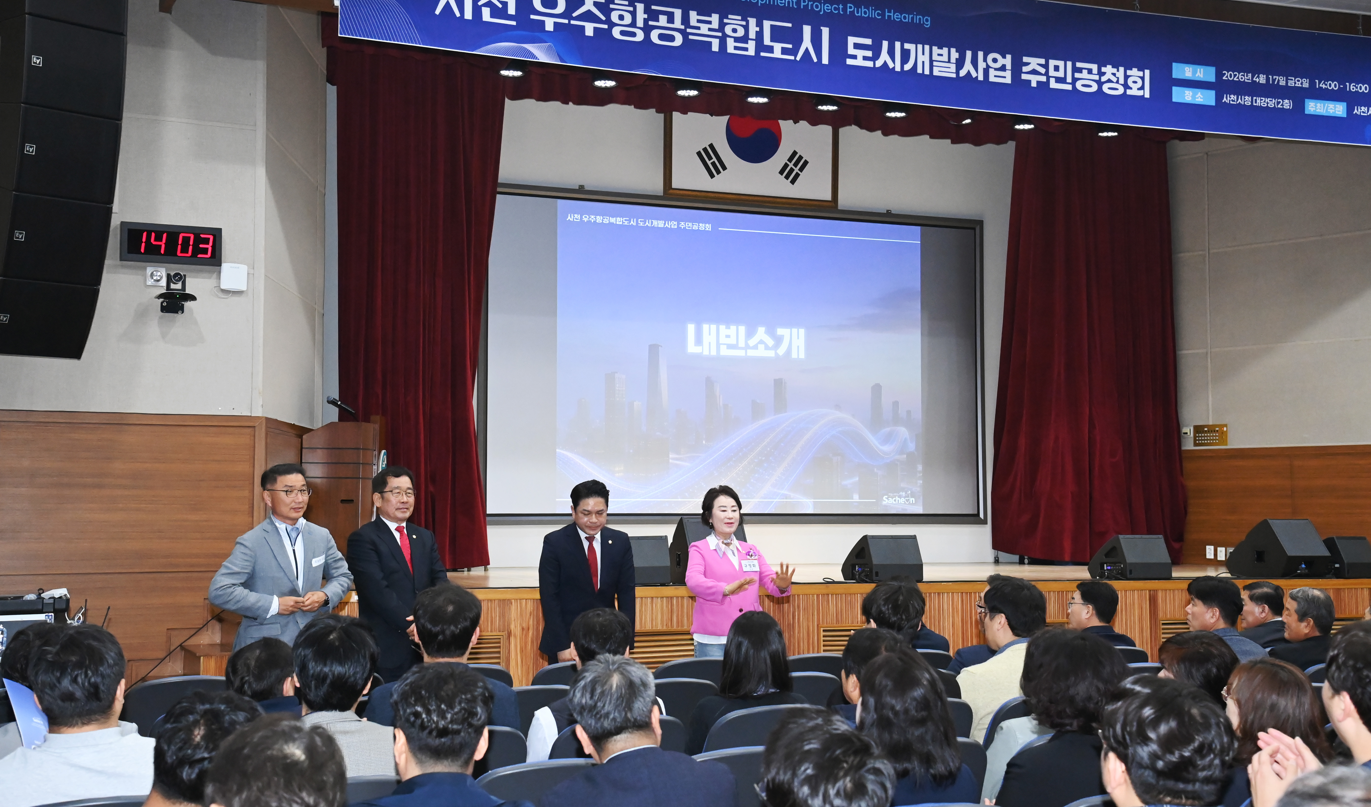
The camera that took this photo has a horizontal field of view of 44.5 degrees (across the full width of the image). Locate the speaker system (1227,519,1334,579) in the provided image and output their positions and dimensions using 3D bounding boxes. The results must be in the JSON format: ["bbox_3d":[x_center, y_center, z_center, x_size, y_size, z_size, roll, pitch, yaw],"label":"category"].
[{"bbox_3d":[4.792,1.167,13.555,0.487,0.457,0.638,2,-5,-29],"label":"speaker system"}]

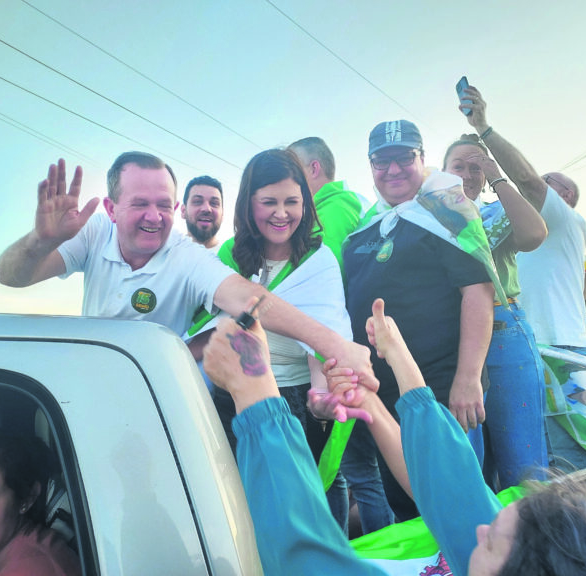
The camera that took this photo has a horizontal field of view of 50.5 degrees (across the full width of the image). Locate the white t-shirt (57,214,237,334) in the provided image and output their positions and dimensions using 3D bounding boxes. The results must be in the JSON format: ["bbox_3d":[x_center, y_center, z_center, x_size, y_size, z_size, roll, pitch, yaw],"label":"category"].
[{"bbox_3d":[-0.375,0.130,1.620,0.500,0.660,0.320,-2,-3,-1],"label":"white t-shirt"}]

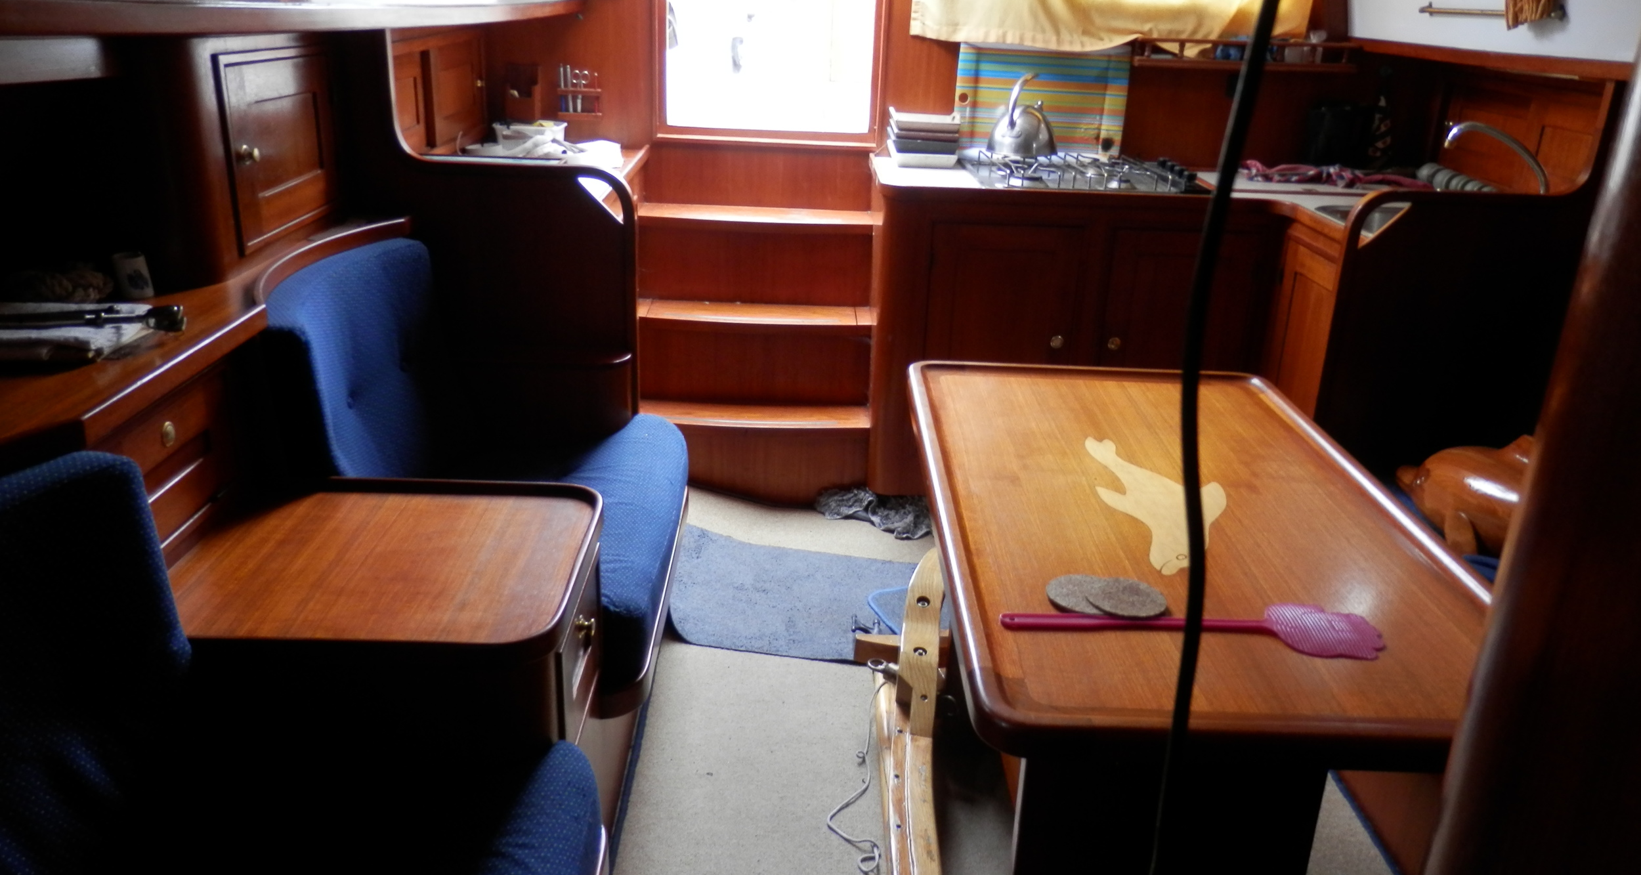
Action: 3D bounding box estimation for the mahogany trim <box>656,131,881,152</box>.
[{"bbox_3d":[-0.159,-0.861,3.481,0.670,0.028,0.040,2,22,-1],"label":"mahogany trim"}]

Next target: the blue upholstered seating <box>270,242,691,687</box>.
[{"bbox_3d":[-0.632,-0.007,2.304,0.740,0.560,0.900,2,22,-1],"label":"blue upholstered seating"}]

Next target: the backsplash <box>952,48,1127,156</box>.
[{"bbox_3d":[0.665,-1.012,3.561,0.510,0.325,0.060,2,22,-1],"label":"backsplash"}]

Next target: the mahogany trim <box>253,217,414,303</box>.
[{"bbox_3d":[-0.958,-0.335,2.300,0.145,0.037,0.670,2,22,-1],"label":"mahogany trim"}]

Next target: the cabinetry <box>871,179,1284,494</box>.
[{"bbox_3d":[0.678,-0.337,3.526,1.040,0.875,0.580,2,22,-1],"label":"cabinetry"}]

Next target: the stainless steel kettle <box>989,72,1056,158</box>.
[{"bbox_3d":[0.584,-0.912,3.342,0.200,0.217,0.210,12,24,23],"label":"stainless steel kettle"}]

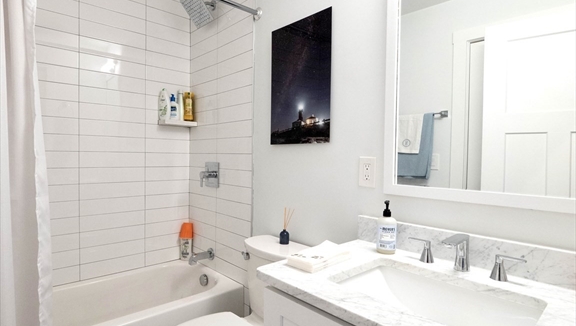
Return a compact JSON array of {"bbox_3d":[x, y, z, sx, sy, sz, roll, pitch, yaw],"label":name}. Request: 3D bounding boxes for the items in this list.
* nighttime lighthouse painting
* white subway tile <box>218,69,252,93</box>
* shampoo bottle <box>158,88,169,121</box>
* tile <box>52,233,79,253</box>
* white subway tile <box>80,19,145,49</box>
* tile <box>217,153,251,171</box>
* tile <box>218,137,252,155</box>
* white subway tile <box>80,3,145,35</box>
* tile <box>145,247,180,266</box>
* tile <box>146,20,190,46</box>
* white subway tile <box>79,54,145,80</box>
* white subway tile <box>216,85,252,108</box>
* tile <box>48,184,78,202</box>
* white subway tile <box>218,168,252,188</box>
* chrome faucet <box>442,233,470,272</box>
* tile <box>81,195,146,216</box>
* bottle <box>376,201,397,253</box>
[{"bbox_3d":[0.061,-0.402,1.562,0.020,0.613,0.415,-1,2,-43],"label":"nighttime lighthouse painting"},{"bbox_3d":[-0.344,-0.527,2.000,0.010,0.102,0.414,-1,2,-43],"label":"white subway tile"},{"bbox_3d":[-0.893,-0.424,2.251,0.077,0.230,0.050,1,2,-11],"label":"shampoo bottle"},{"bbox_3d":[-1.462,0.497,1.825,0.400,0.100,0.010,-1,2,-43],"label":"tile"},{"bbox_3d":[-1.150,-0.844,2.064,0.397,0.101,0.010,-1,2,-43],"label":"white subway tile"},{"bbox_3d":[-0.348,-0.006,2.009,0.010,0.101,0.407,-1,2,-43],"label":"tile"},{"bbox_3d":[-0.345,-0.110,2.003,0.012,0.101,0.399,-1,2,-43],"label":"tile"},{"bbox_3d":[-1.159,-0.957,2.084,0.401,0.101,0.010,-1,2,-43],"label":"white subway tile"},{"bbox_3d":[-0.904,0.696,2.352,0.333,0.101,0.012,-1,2,-43],"label":"tile"},{"bbox_3d":[-0.890,-0.958,2.322,0.337,0.102,0.010,-1,2,-43],"label":"tile"},{"bbox_3d":[-1.164,-0.645,2.092,0.401,0.101,0.010,-1,2,-43],"label":"white subway tile"},{"bbox_3d":[-0.349,-0.423,2.016,0.010,0.101,0.406,-1,2,-43],"label":"white subway tile"},{"bbox_3d":[-1.470,0.187,1.827,0.405,0.102,0.010,-1,2,-43],"label":"tile"},{"bbox_3d":[-0.353,0.096,2.015,0.010,0.100,0.405,-1,2,-43],"label":"white subway tile"},{"bbox_3d":[0.497,0.276,0.921,0.124,0.101,0.042,-1,2,-43],"label":"chrome faucet"},{"bbox_3d":[-1.177,0.287,2.106,0.398,0.102,0.010,-1,2,-43],"label":"tile"},{"bbox_3d":[0.362,0.232,1.134,0.066,0.187,0.066,1,2,14],"label":"bottle"}]

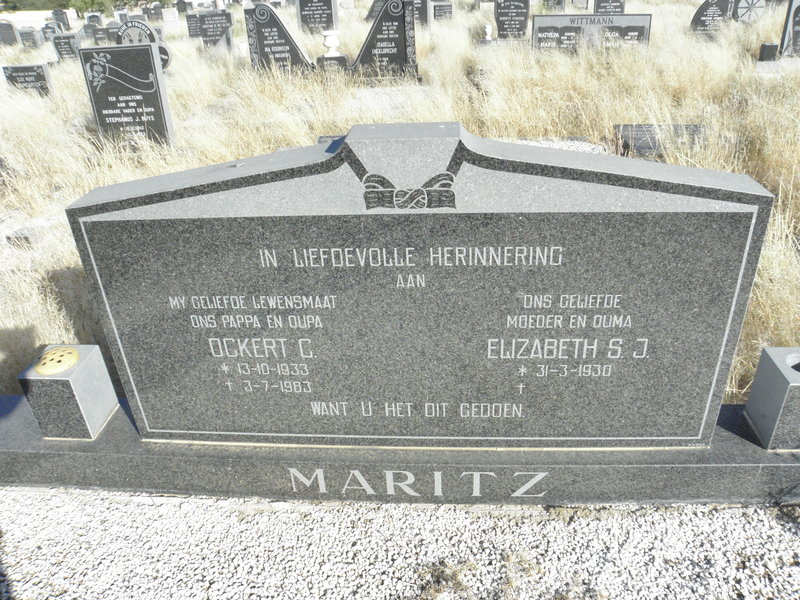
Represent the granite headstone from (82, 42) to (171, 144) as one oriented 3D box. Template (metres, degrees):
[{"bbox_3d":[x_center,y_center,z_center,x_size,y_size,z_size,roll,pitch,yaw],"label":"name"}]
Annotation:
[{"bbox_3d":[-2.423,-1.794,5.361,0.651,0.854,0.130,0,30,5],"label":"granite headstone"}]

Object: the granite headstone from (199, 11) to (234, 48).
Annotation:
[{"bbox_3d":[-3.911,-5.727,12.848,0.621,0.748,0.180,0,30,5],"label":"granite headstone"}]

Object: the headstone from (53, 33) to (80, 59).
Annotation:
[{"bbox_3d":[-7.092,-5.359,12.820,0.436,0.546,0.160,0,30,5],"label":"headstone"}]

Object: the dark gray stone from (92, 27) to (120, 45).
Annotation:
[{"bbox_3d":[-7.471,-6.687,15.309,0.590,0.407,0.150,0,30,5],"label":"dark gray stone"}]

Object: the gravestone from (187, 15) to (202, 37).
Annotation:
[{"bbox_3d":[-4.367,-5.809,12.778,0.244,0.427,0.120,0,30,5],"label":"gravestone"}]

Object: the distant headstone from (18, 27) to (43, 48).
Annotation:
[{"bbox_3d":[-9.843,-6.919,15.976,0.406,0.509,0.180,0,30,5],"label":"distant headstone"}]

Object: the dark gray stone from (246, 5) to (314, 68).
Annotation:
[{"bbox_3d":[-1.801,-3.864,8.935,0.897,0.919,0.140,-1,29,3],"label":"dark gray stone"}]

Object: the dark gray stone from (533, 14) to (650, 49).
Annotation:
[{"bbox_3d":[2.820,-3.912,8.874,1.674,0.515,0.150,0,30,5],"label":"dark gray stone"}]

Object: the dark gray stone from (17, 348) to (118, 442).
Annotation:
[{"bbox_3d":[-0.973,0.274,1.779,0.156,0.221,0.156,0,29,5],"label":"dark gray stone"}]

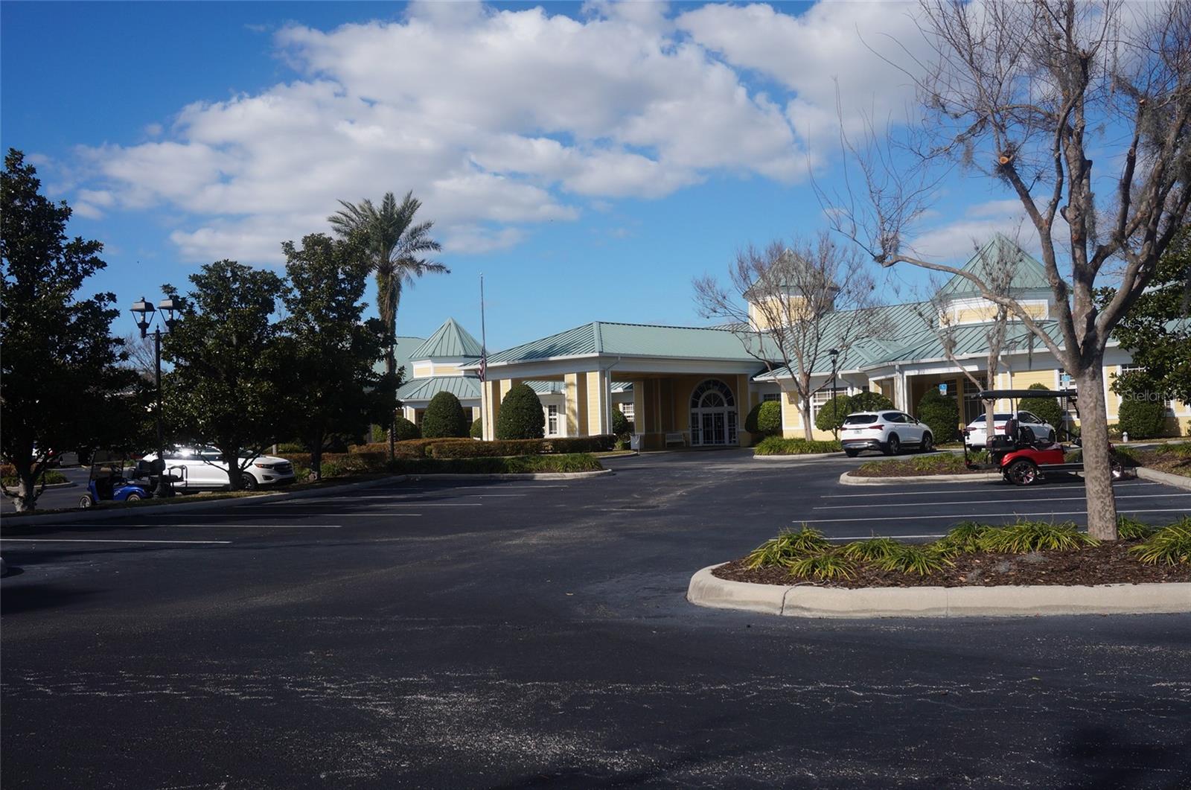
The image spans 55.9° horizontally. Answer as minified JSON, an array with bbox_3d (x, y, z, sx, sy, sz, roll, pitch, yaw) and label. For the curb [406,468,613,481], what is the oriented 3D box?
[{"bbox_3d":[-2.759,2.607,36.800,7.000,0.160,0.900,-3,-2,22],"label":"curb"}]

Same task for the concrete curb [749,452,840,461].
[{"bbox_3d":[8.034,2.443,45.000,3.900,0.160,1.100,-1,-2,-15],"label":"concrete curb"}]

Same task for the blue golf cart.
[{"bbox_3d":[-15.111,2.646,35.659,2.500,1.800,1.200,-2,-2,11],"label":"blue golf cart"}]

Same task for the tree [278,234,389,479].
[{"bbox_3d":[-8.189,-1.214,35.300,3.500,7.640,3.500,-2,-2,0],"label":"tree"}]

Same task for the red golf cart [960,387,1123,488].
[{"bbox_3d":[9.209,0.873,23.264,3.000,1.910,1.220,-2,-2,14],"label":"red golf cart"}]

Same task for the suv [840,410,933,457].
[{"bbox_3d":[11.600,1.520,44.400,1.900,1.700,4.760,-4,-3,42],"label":"suv"}]

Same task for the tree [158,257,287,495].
[{"bbox_3d":[-10.578,-0.530,32.000,3.600,6.520,3.600,-2,-2,0],"label":"tree"}]

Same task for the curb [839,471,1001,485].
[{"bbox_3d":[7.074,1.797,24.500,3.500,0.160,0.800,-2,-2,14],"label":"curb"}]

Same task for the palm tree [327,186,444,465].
[{"bbox_3d":[-9.300,-3.128,50.000,5.200,11.930,5.200,-2,-2,0],"label":"palm tree"}]

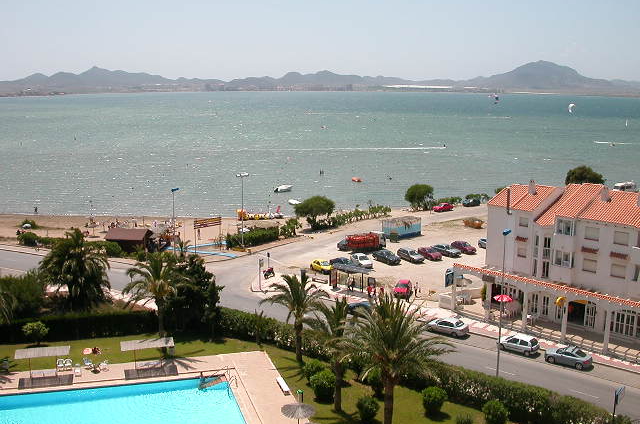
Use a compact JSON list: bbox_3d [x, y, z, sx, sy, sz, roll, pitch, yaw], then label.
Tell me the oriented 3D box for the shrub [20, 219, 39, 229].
[{"bbox_3d":[-53.767,2.042,126.388,3.300,1.600,3.000,-4,11,-23],"label":"shrub"}]

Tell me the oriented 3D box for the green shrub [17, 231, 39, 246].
[{"bbox_3d":[-46.797,4.353,109.550,3.100,2.100,2.600,5,11,27],"label":"green shrub"}]

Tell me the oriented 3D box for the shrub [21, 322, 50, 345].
[{"bbox_3d":[-26.700,11.317,64.090,2.400,2.300,2.400,0,10,0],"label":"shrub"}]

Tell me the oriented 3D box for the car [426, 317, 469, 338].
[{"bbox_3d":[12.800,11.506,68.877,4.250,1.410,1.700,8,13,38],"label":"car"}]

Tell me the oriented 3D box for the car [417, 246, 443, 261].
[{"bbox_3d":[16.708,6.031,103.507,1.650,1.380,3.950,-7,12,-35],"label":"car"}]

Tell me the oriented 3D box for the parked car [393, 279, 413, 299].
[{"bbox_3d":[10.172,9.344,83.432,1.650,1.420,3.800,3,10,15],"label":"parked car"}]

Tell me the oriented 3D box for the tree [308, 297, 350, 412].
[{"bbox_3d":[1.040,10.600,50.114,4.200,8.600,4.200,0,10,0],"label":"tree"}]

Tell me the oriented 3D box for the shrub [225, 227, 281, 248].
[{"bbox_3d":[-11.004,4.179,112.700,9.600,1.800,1.900,-8,13,-36],"label":"shrub"}]

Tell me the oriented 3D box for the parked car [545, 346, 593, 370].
[{"bbox_3d":[22.400,13.040,61.581,4.040,1.360,1.760,8,13,38],"label":"parked car"}]

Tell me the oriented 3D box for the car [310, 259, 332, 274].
[{"bbox_3d":[0.245,7.183,89.940,1.660,1.400,3.850,-6,12,-32],"label":"car"}]

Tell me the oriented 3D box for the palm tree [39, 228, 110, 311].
[{"bbox_3d":[-27.955,6.785,77.293,7.900,8.700,7.900,-3,11,-19],"label":"palm tree"}]

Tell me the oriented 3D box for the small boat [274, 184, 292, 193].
[{"bbox_3d":[-9.346,-6.172,180.004,5.000,1.400,1.900,-5,11,-25],"label":"small boat"}]

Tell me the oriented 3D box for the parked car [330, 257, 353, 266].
[{"bbox_3d":[3.025,6.861,88.321,1.680,1.400,4.200,-7,12,-33],"label":"parked car"}]

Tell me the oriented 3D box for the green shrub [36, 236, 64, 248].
[{"bbox_3d":[-41.170,4.681,104.312,4.000,1.400,1.800,4,11,20],"label":"green shrub"}]

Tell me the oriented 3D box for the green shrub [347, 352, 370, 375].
[{"bbox_3d":[3.318,13.098,58.962,1.722,1.586,1.722,0,10,0],"label":"green shrub"}]

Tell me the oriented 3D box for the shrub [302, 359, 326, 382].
[{"bbox_3d":[-0.451,13.026,55.895,1.850,1.800,1.850,0,10,0],"label":"shrub"}]

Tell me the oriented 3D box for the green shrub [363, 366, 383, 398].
[{"bbox_3d":[4.544,13.501,54.538,1.600,2.200,1.600,0,10,0],"label":"green shrub"}]

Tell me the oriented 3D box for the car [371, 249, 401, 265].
[{"bbox_3d":[8.971,6.178,92.169,1.700,1.400,4.350,-6,12,-32],"label":"car"}]

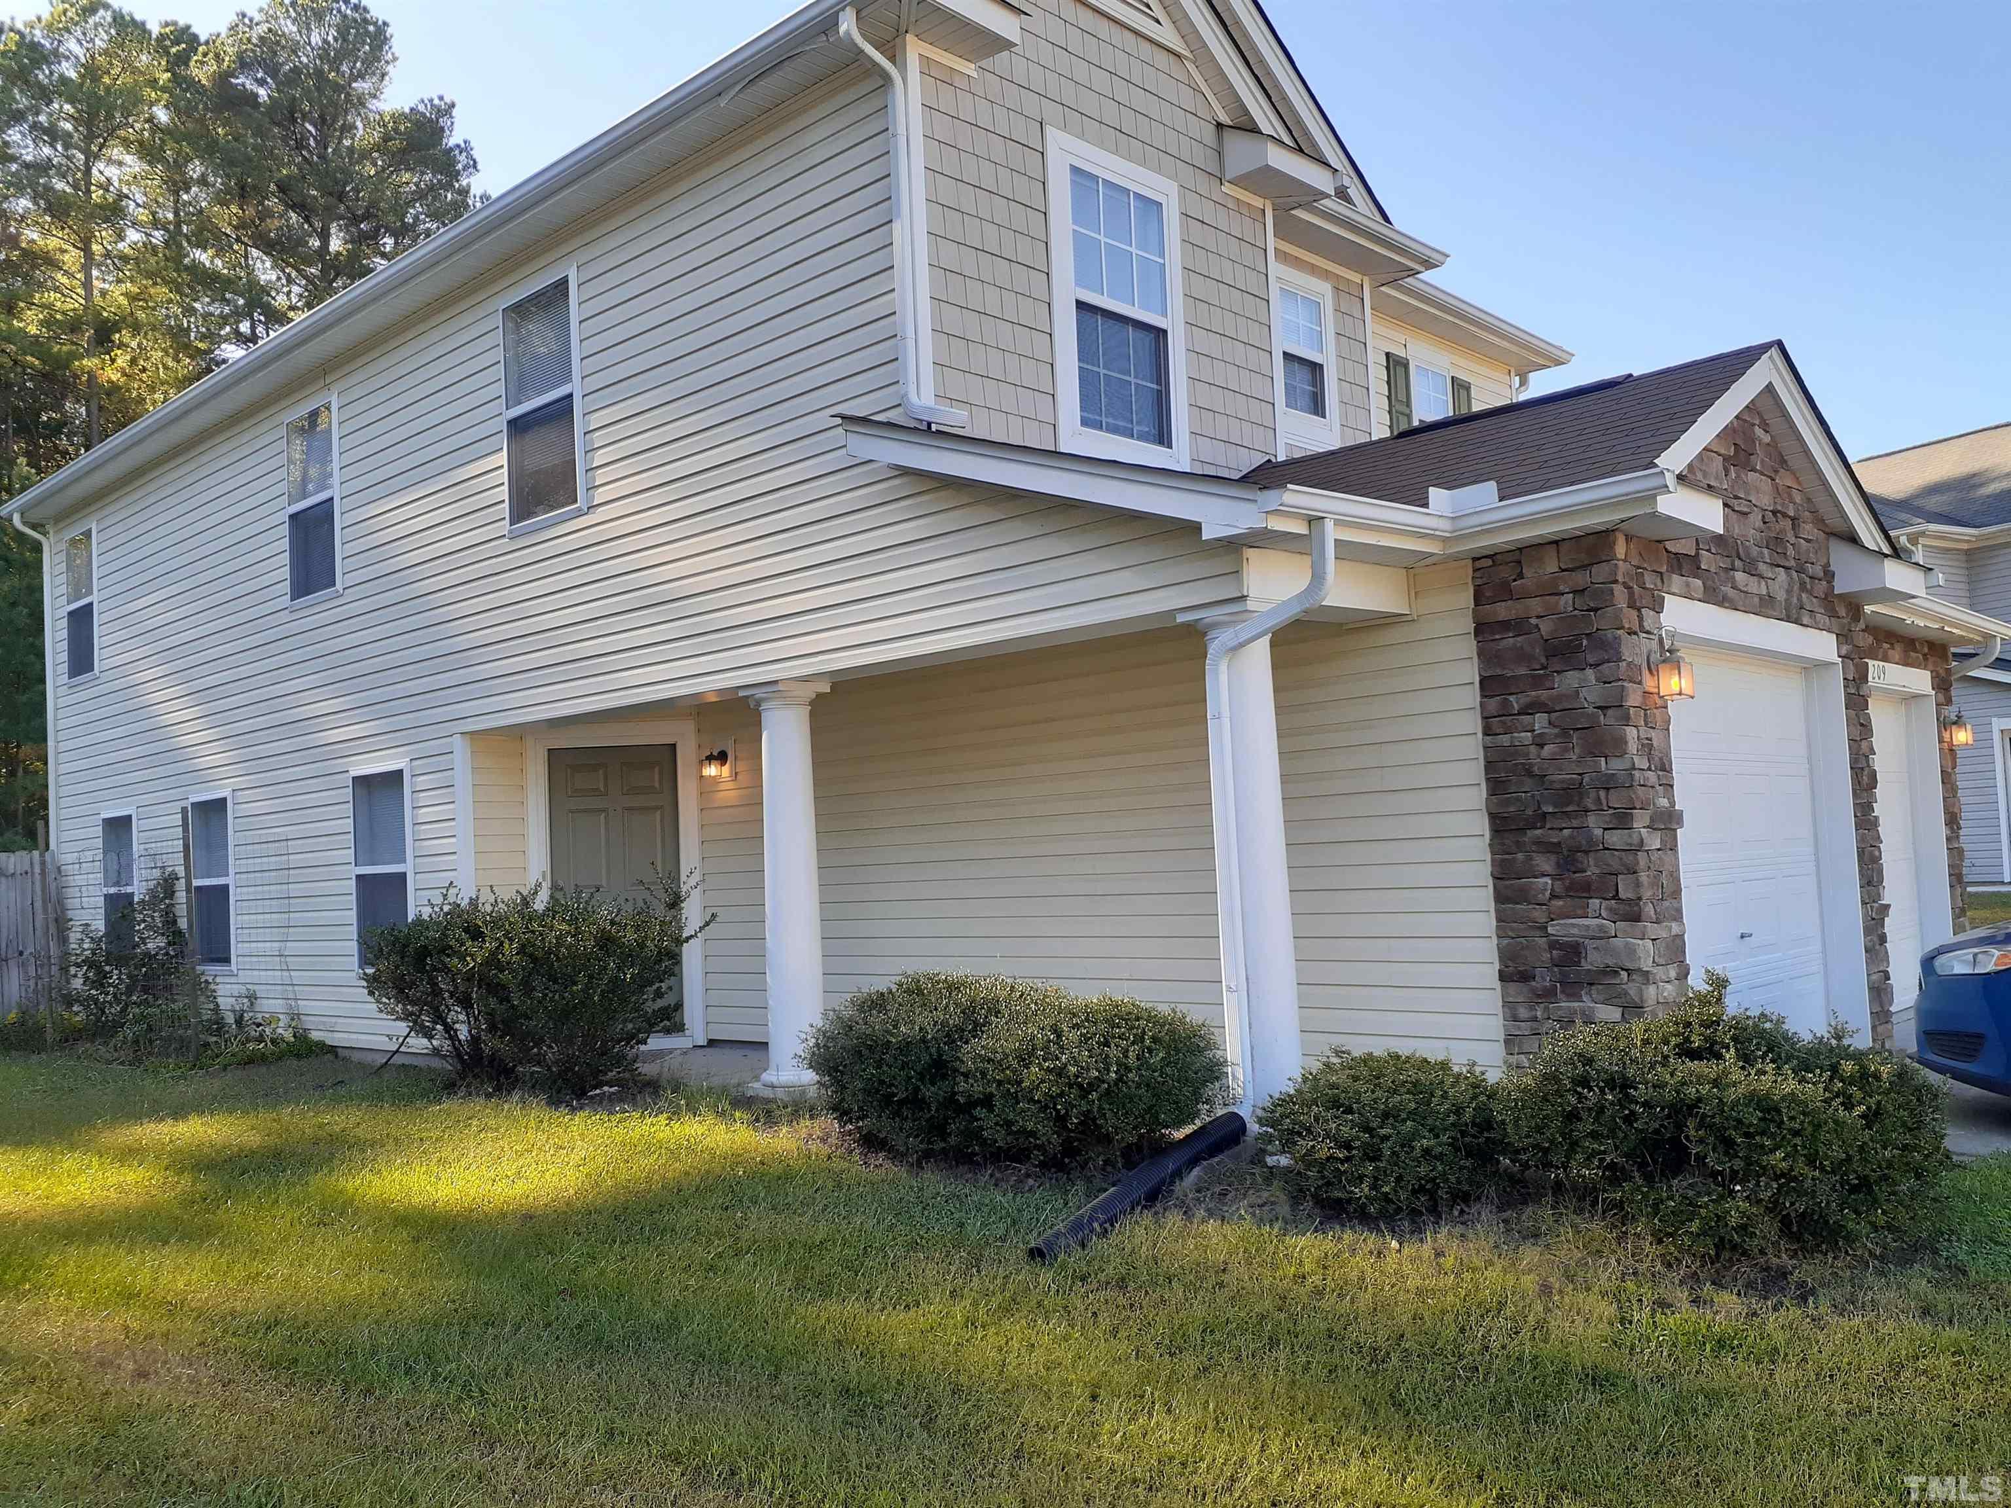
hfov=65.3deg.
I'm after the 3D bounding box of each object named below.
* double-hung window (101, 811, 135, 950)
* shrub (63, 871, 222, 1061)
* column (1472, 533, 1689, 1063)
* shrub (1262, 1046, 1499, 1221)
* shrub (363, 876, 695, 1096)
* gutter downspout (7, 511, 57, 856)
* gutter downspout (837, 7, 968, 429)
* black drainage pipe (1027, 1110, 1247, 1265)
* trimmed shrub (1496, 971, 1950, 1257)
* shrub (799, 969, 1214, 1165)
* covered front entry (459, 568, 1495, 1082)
[{"bbox_3d":[-8.911,1.339,15.822,0.992,1.535,0.110,-6,-5,44],"label":"double-hung window"},{"bbox_3d":[-7.516,1.812,13.597,1.450,1.580,1.150,-6,-5,44],"label":"shrub"},{"bbox_3d":[2.516,0.315,6.862,0.699,2.422,0.423,-6,-5,44],"label":"column"},{"bbox_3d":[1.315,1.327,5.538,0.820,0.560,0.800,-6,-4,42],"label":"shrub"},{"bbox_3d":[-2.898,1.415,9.456,1.750,1.300,1.500,-6,-5,44],"label":"shrub"},{"bbox_3d":[-10.034,0.155,16.265,0.085,5.300,0.380,-6,-4,42],"label":"gutter downspout"},{"bbox_3d":[-0.479,-2.581,7.465,0.470,2.114,0.381,-6,-5,44],"label":"gutter downspout"},{"bbox_3d":[0.517,1.554,5.673,0.125,0.150,1.449,-6,2,36],"label":"black drainage pipe"},{"bbox_3d":[2.221,1.101,4.950,1.300,0.840,1.150,-6,-4,42],"label":"trimmed shrub"},{"bbox_3d":[-0.024,1.362,6.893,2.100,0.800,1.000,-6,-4,42],"label":"shrub"},{"bbox_3d":[-0.796,0.639,8.912,6.600,2.420,1.420,-6,-4,42],"label":"covered front entry"}]

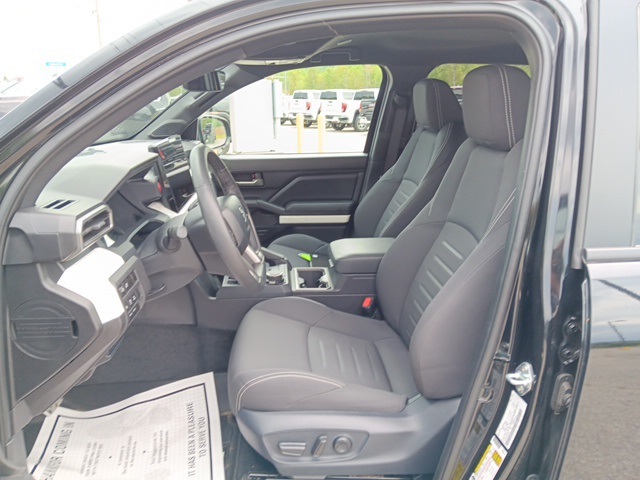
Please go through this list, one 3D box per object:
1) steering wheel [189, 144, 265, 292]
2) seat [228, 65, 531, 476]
[{"bbox_3d":[-0.238,-0.043,1.168,0.100,0.380,0.380,-21,16,2],"label":"steering wheel"},{"bbox_3d":[0.169,0.051,1.238,0.810,0.950,0.540,-1,16,-3],"label":"seat"}]

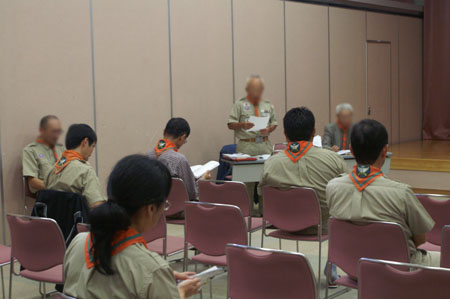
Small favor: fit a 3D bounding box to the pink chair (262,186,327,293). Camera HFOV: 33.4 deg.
[{"bbox_3d":[0.591,0.618,5.414,0.470,0.780,0.540,1,5,35],"label":"pink chair"}]

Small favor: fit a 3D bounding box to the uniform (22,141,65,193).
[{"bbox_3d":[-1.501,0.193,6.380,0.280,0.570,0.460,3,6,44],"label":"uniform"}]

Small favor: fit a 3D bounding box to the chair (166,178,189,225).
[{"bbox_3d":[-0.339,0.588,6.148,0.470,0.780,0.540,1,5,35],"label":"chair"}]

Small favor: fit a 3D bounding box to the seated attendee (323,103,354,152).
[{"bbox_3d":[1.443,0.110,8.937,0.520,1.300,0.750,-1,4,-2],"label":"seated attendee"}]

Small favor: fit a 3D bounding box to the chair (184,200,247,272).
[{"bbox_3d":[0.047,0.713,4.867,0.500,0.780,0.520,2,5,36],"label":"chair"}]

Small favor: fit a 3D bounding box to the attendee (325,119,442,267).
[{"bbox_3d":[0.893,0.460,4.062,0.580,1.270,0.760,1,5,34],"label":"attendee"}]

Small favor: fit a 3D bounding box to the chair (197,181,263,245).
[{"bbox_3d":[0.102,0.624,6.015,0.500,0.780,0.520,2,5,36],"label":"chair"}]

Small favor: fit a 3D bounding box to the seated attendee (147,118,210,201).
[{"bbox_3d":[-0.254,0.358,6.187,0.500,1.231,0.780,2,5,42],"label":"seated attendee"}]

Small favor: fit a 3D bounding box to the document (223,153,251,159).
[{"bbox_3d":[0.129,0.070,8.430,0.310,0.030,0.240,-2,4,-11],"label":"document"}]

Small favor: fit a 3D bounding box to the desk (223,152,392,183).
[{"bbox_3d":[0.925,0.428,8.495,1.820,0.710,0.500,-2,4,-15],"label":"desk"}]

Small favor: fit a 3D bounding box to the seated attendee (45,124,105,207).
[{"bbox_3d":[-0.913,0.427,5.463,0.500,1.224,0.760,2,5,42],"label":"seated attendee"}]

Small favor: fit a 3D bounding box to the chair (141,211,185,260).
[{"bbox_3d":[-0.484,0.697,5.236,0.500,0.780,0.520,2,5,36],"label":"chair"}]

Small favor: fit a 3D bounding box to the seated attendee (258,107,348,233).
[{"bbox_3d":[0.656,0.346,5.482,0.580,1.310,0.760,1,5,28],"label":"seated attendee"}]

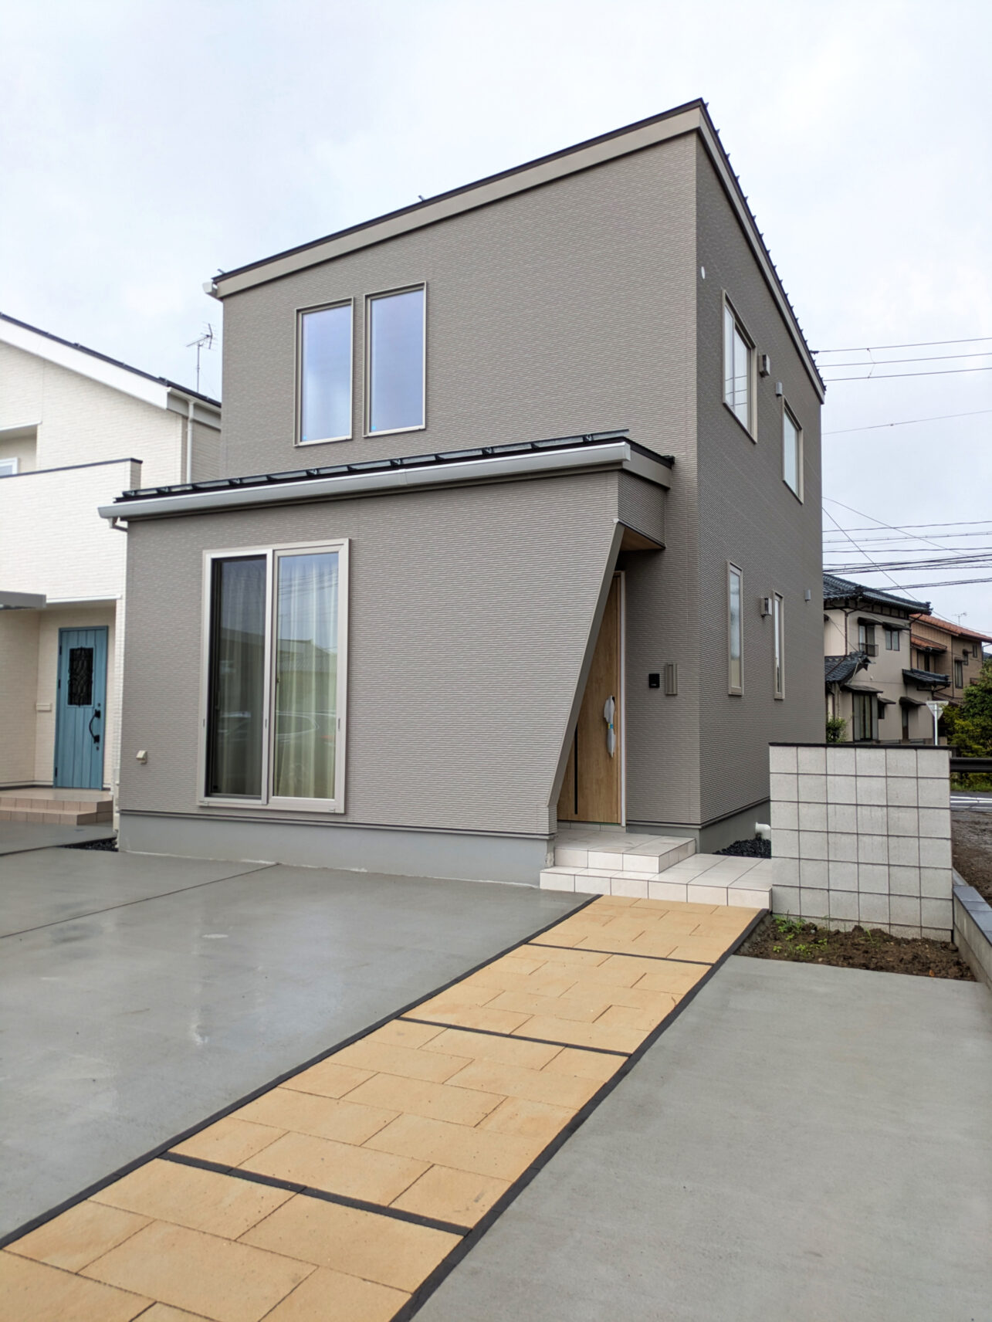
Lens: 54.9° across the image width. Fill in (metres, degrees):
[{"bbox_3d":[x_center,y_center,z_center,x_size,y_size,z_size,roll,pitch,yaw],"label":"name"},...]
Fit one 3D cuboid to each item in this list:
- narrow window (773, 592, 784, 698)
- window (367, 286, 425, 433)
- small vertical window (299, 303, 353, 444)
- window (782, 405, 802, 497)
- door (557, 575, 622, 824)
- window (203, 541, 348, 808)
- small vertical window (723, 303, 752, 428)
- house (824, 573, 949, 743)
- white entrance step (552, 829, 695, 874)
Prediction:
[{"bbox_3d":[3.664,-0.190,12.409,0.100,1.370,0.750,-1,-3,26],"label":"narrow window"},{"bbox_3d":[-1.077,-3.212,10.236,0.780,1.580,0.100,-1,-3,26],"label":"window"},{"bbox_3d":[-1.911,-3.200,10.643,0.780,1.580,0.100,-1,-3,26],"label":"small vertical window"},{"bbox_3d":[4.304,-3.009,13.848,0.100,1.190,1.680,-1,-3,26],"label":"window"},{"bbox_3d":[0.812,0.365,9.171,0.920,2.330,0.100,-1,-3,26],"label":"door"},{"bbox_3d":[-2.103,0.149,8.989,1.720,2.470,0.100,-1,-3,26],"label":"window"},{"bbox_3d":[2.702,-3.191,10.574,0.100,1.190,1.660,-1,-3,26],"label":"small vertical window"},{"bbox_3d":[14.800,0.028,43.498,8.800,7.600,8.500,3,-4,-43],"label":"house"},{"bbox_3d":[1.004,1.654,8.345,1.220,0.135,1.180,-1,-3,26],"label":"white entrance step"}]

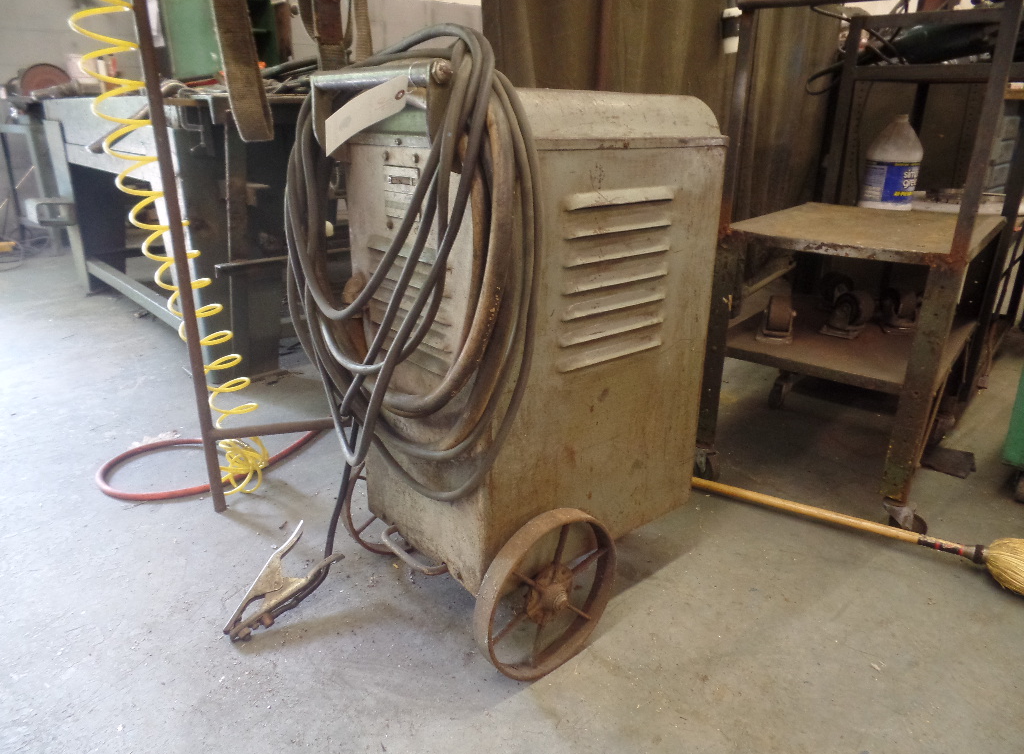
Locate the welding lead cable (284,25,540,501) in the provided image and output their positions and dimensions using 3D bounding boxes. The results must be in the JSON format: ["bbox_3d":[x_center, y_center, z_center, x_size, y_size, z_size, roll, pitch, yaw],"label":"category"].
[{"bbox_3d":[-0.191,-0.126,0.970,0.154,0.644,0.587,-15,25,-37],"label":"welding lead cable"}]

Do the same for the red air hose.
[{"bbox_3d":[-0.770,0.214,1.750,0.556,0.025,0.350,-4,20,-14],"label":"red air hose"}]

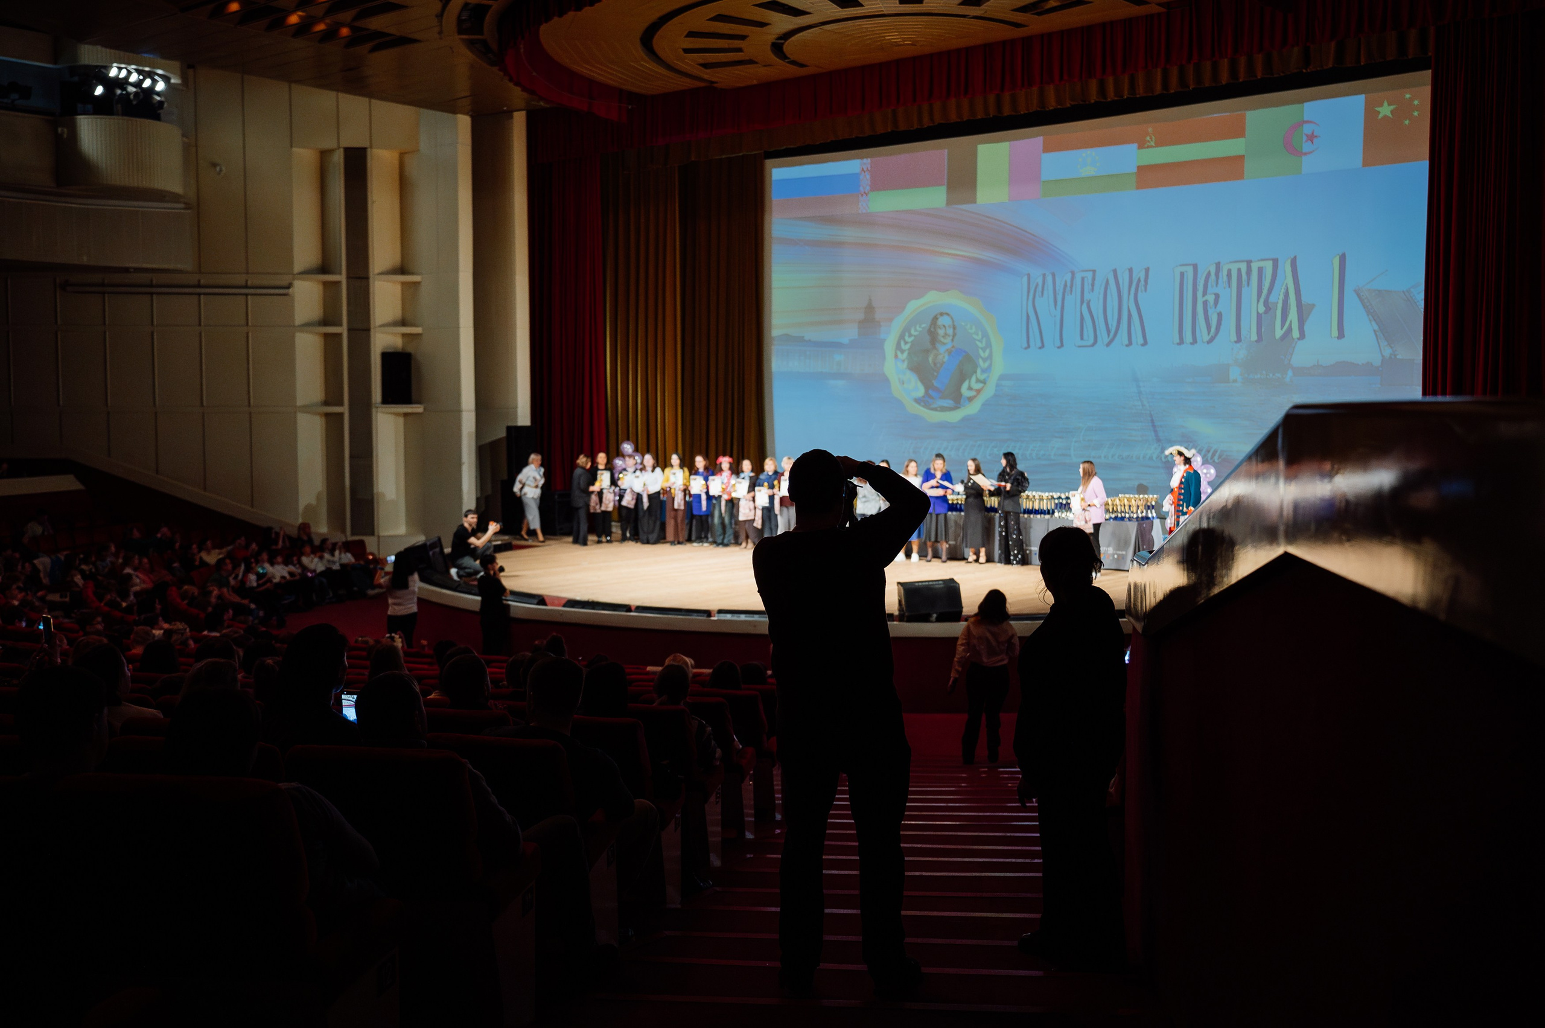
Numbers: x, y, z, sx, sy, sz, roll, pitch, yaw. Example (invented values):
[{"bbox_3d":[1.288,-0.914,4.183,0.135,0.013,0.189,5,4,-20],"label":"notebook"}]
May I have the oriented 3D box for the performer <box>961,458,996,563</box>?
[{"bbox_3d":[3.225,-0.046,22.391,0.500,1.650,0.420,2,4,28],"label":"performer"}]

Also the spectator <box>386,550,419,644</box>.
[{"bbox_3d":[-4.555,1.287,17.413,0.500,1.640,0.480,-1,4,-23],"label":"spectator"}]

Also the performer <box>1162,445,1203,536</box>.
[{"bbox_3d":[6.158,-0.097,21.240,0.460,1.815,0.580,-2,5,-33],"label":"performer"}]

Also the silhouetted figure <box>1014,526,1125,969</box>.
[{"bbox_3d":[1.109,0.873,5.285,0.440,1.650,0.360,-3,5,-42],"label":"silhouetted figure"}]

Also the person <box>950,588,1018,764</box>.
[{"bbox_3d":[2.049,1.543,13.517,0.600,1.650,0.400,0,4,3],"label":"person"}]

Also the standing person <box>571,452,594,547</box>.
[{"bbox_3d":[-3.419,-0.255,25.304,0.450,1.630,0.460,-2,4,-31],"label":"standing person"}]

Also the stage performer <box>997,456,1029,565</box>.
[{"bbox_3d":[3.670,-0.082,21.676,0.430,1.713,0.480,-4,5,-44],"label":"stage performer"}]

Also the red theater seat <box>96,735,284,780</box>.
[{"bbox_3d":[-1.583,1.076,4.277,0.560,0.950,0.660,1,4,10],"label":"red theater seat"}]

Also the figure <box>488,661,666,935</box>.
[{"bbox_3d":[-0.693,1.062,5.082,0.570,1.200,0.800,1,4,9],"label":"figure"}]

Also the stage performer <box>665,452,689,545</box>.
[{"bbox_3d":[-1.752,-0.264,25.634,0.460,1.670,0.360,2,4,23],"label":"stage performer"}]

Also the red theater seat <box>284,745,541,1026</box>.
[{"bbox_3d":[-1.108,1.132,4.510,0.620,0.940,0.660,1,4,9],"label":"red theater seat"}]

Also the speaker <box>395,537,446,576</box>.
[{"bbox_3d":[-5.000,0.583,20.179,0.540,0.540,0.520,2,4,25],"label":"speaker"}]

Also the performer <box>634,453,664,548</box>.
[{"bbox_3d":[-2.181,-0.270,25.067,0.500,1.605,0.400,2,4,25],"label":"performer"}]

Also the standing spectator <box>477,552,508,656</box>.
[{"bbox_3d":[-3.352,1.301,16.915,0.440,1.670,0.480,-1,4,-20],"label":"standing spectator"}]

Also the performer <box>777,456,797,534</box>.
[{"bbox_3d":[0.286,-0.179,23.983,0.460,1.583,0.380,2,4,24],"label":"performer"}]

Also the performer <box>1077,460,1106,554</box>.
[{"bbox_3d":[4.512,0.068,20.113,0.410,1.627,0.450,-2,5,-35],"label":"performer"}]

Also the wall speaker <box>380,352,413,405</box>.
[{"bbox_3d":[-6.922,-2.504,26.195,0.540,0.960,0.520,-1,4,-14],"label":"wall speaker"}]

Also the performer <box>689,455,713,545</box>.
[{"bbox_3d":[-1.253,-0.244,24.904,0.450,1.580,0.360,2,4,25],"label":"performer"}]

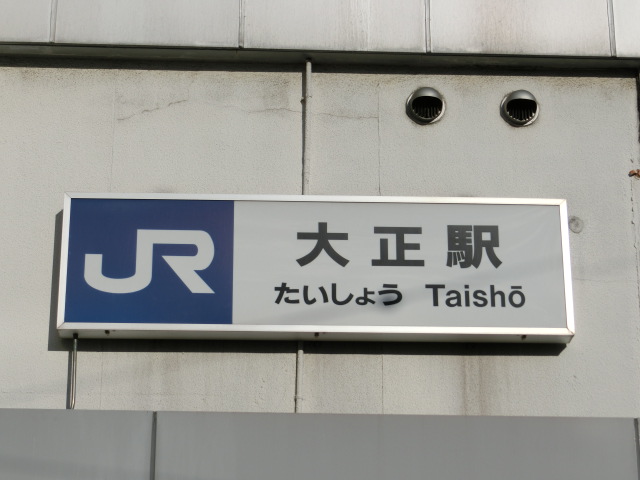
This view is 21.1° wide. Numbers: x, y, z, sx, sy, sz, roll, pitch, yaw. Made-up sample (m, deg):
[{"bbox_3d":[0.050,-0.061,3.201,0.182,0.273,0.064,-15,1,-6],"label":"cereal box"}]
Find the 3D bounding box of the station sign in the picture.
[{"bbox_3d":[-0.015,0.134,8.161,2.400,0.676,0.142,1,-20,-2],"label":"station sign"}]

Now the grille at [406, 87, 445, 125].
[{"bbox_3d":[0.530,-0.675,8.518,0.194,0.194,0.080,1,-20,-2],"label":"grille"}]

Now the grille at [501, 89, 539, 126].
[{"bbox_3d":[0.999,-0.665,8.534,0.195,0.195,0.080,1,-20,-2],"label":"grille"}]

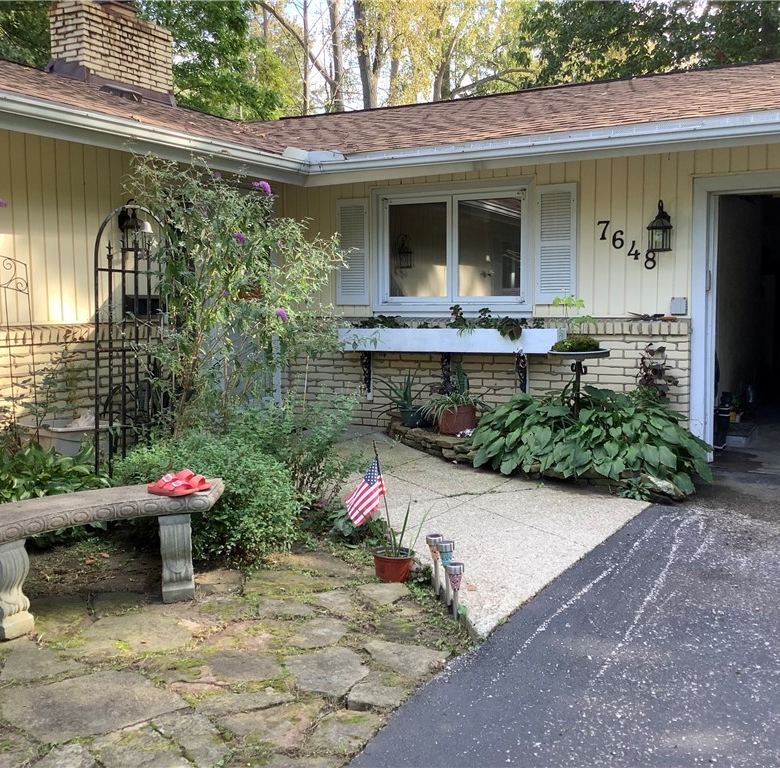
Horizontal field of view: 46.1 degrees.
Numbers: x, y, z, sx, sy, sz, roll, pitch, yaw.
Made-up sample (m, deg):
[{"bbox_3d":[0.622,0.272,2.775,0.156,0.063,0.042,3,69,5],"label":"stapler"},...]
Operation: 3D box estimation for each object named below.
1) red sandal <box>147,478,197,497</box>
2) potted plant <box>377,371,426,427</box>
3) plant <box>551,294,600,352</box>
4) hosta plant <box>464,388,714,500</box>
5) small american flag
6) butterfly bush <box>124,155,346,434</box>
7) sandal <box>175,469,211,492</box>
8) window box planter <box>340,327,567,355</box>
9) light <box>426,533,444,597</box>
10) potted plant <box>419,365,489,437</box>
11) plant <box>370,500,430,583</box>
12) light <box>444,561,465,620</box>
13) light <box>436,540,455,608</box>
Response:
[{"bbox_3d":[-1.022,0.476,4.298,0.250,0.082,0.098,4,6,45],"label":"red sandal"},{"bbox_3d":[0.136,0.132,8.061,0.460,0.500,0.440,-1,5,0],"label":"potted plant"},{"bbox_3d":[1.335,-0.435,6.600,0.360,0.410,0.340,2,6,29],"label":"plant"},{"bbox_3d":[1.428,0.317,6.503,1.720,0.580,1.220,2,6,29],"label":"hosta plant"},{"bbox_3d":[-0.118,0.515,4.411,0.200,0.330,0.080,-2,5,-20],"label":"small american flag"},{"bbox_3d":[-1.030,-0.418,6.036,1.400,2.080,1.250,0,4,0],"label":"butterfly bush"},{"bbox_3d":[-0.893,0.424,4.046,0.243,0.077,0.095,0,5,8],"label":"sandal"},{"bbox_3d":[0.484,-0.379,7.965,2.080,0.200,0.235,2,6,29],"label":"window box planter"},{"bbox_3d":[0.203,0.812,4.092,0.073,0.272,0.073,0,4,0],"label":"light"},{"bbox_3d":[0.516,0.132,7.331,0.530,0.570,0.460,0,4,0],"label":"potted plant"},{"bbox_3d":[0.050,0.753,4.399,0.280,0.365,0.250,0,4,0],"label":"plant"},{"bbox_3d":[0.270,0.859,3.805,0.073,0.240,0.073,0,4,0],"label":"light"},{"bbox_3d":[0.239,0.791,3.771,0.070,0.285,0.070,-1,6,29],"label":"light"}]

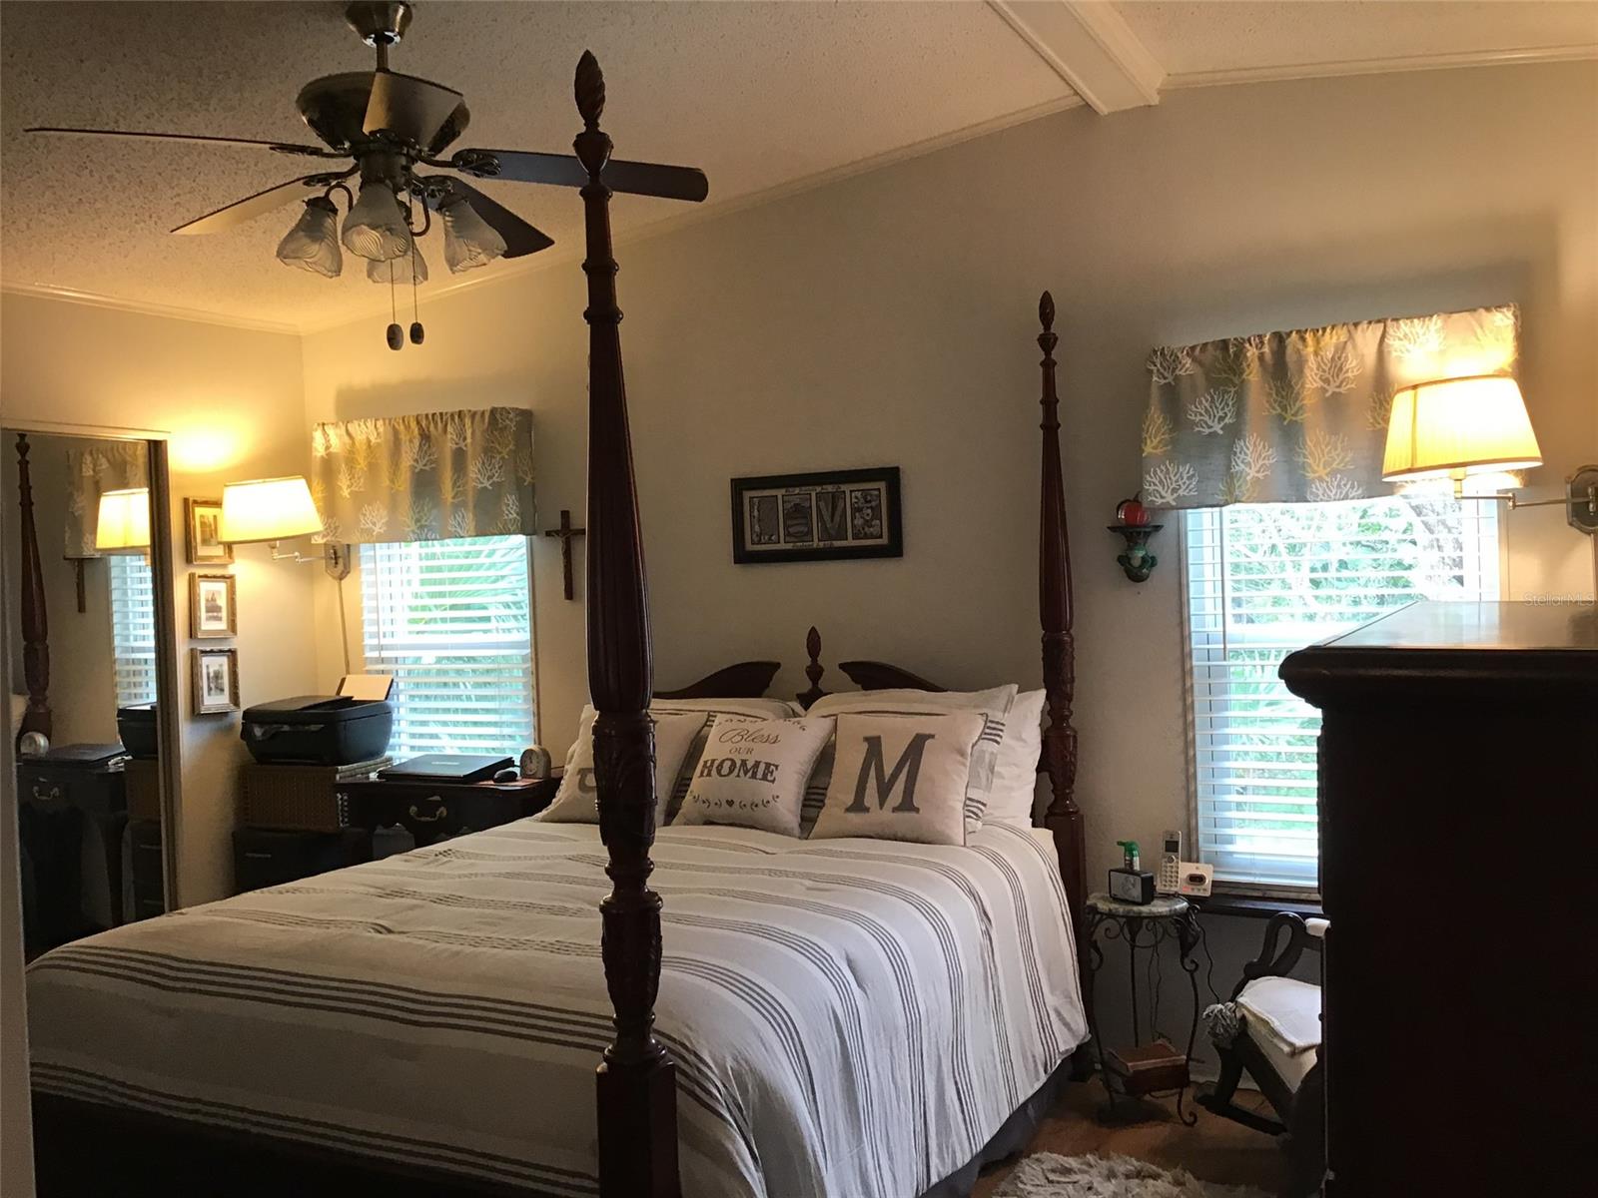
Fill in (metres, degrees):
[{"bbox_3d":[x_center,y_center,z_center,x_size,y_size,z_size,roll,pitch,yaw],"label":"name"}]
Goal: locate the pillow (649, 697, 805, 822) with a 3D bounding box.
[{"bbox_3d":[-0.269,0.438,3.978,0.540,0.380,0.170,-2,-27,27],"label":"pillow"}]

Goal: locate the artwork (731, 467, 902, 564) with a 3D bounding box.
[{"bbox_3d":[0.045,-0.247,4.292,0.568,0.267,0.028,-2,1,28],"label":"artwork"}]

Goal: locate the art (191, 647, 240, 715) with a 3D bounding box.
[{"bbox_3d":[-1.977,0.278,4.850,0.042,0.212,0.150,-2,1,27],"label":"art"}]

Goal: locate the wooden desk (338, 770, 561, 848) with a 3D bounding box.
[{"bbox_3d":[-1.064,0.971,4.690,0.762,0.780,0.406,-2,1,28],"label":"wooden desk"}]

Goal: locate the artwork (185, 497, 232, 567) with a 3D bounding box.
[{"bbox_3d":[-2.000,-0.228,4.858,0.025,0.227,0.167,-2,1,28],"label":"artwork"}]

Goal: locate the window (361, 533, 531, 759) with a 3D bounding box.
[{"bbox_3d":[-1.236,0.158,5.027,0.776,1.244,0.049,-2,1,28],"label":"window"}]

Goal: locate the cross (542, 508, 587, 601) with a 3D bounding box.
[{"bbox_3d":[-0.774,-0.144,4.728,0.171,0.305,0.026,-2,1,28],"label":"cross"}]

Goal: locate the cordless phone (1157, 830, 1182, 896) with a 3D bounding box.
[{"bbox_3d":[0.979,0.695,3.768,0.055,0.165,0.035,-2,-19,27],"label":"cordless phone"}]

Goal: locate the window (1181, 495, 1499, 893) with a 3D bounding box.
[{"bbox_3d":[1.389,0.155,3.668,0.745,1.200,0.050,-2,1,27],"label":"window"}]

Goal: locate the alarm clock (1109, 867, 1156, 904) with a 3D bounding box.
[{"bbox_3d":[0.863,0.744,3.713,0.052,0.077,0.092,-3,1,-45],"label":"alarm clock"}]

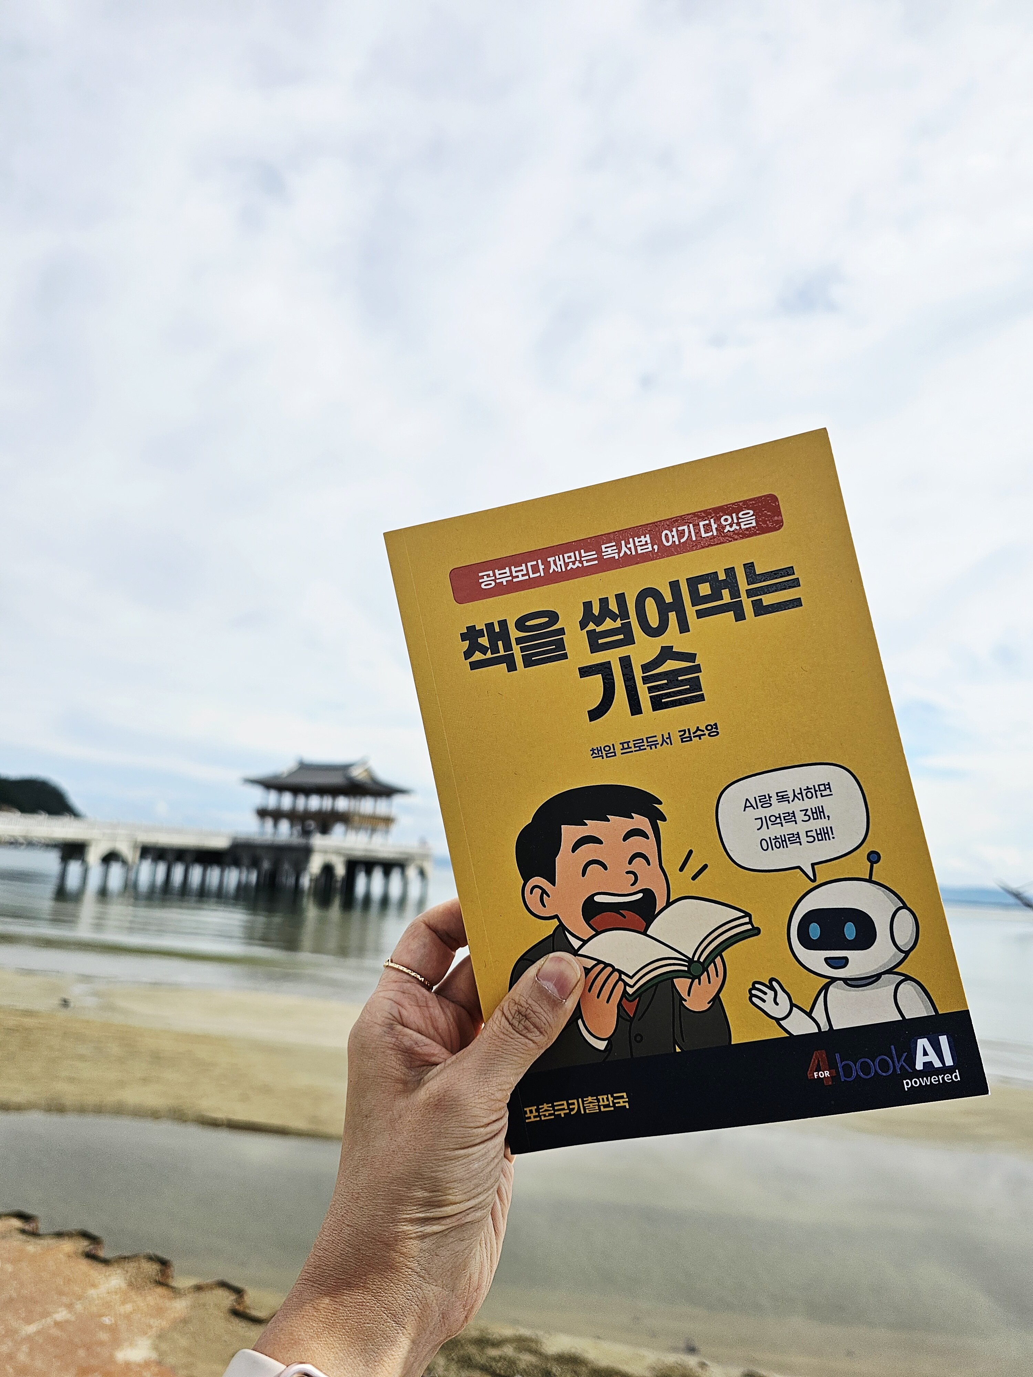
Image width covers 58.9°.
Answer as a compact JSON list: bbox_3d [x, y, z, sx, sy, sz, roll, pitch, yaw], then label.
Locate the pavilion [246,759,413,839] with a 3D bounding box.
[{"bbox_3d":[-23.632,14.041,113.864,18.083,11.021,11.181,-3,-13,32],"label":"pavilion"}]

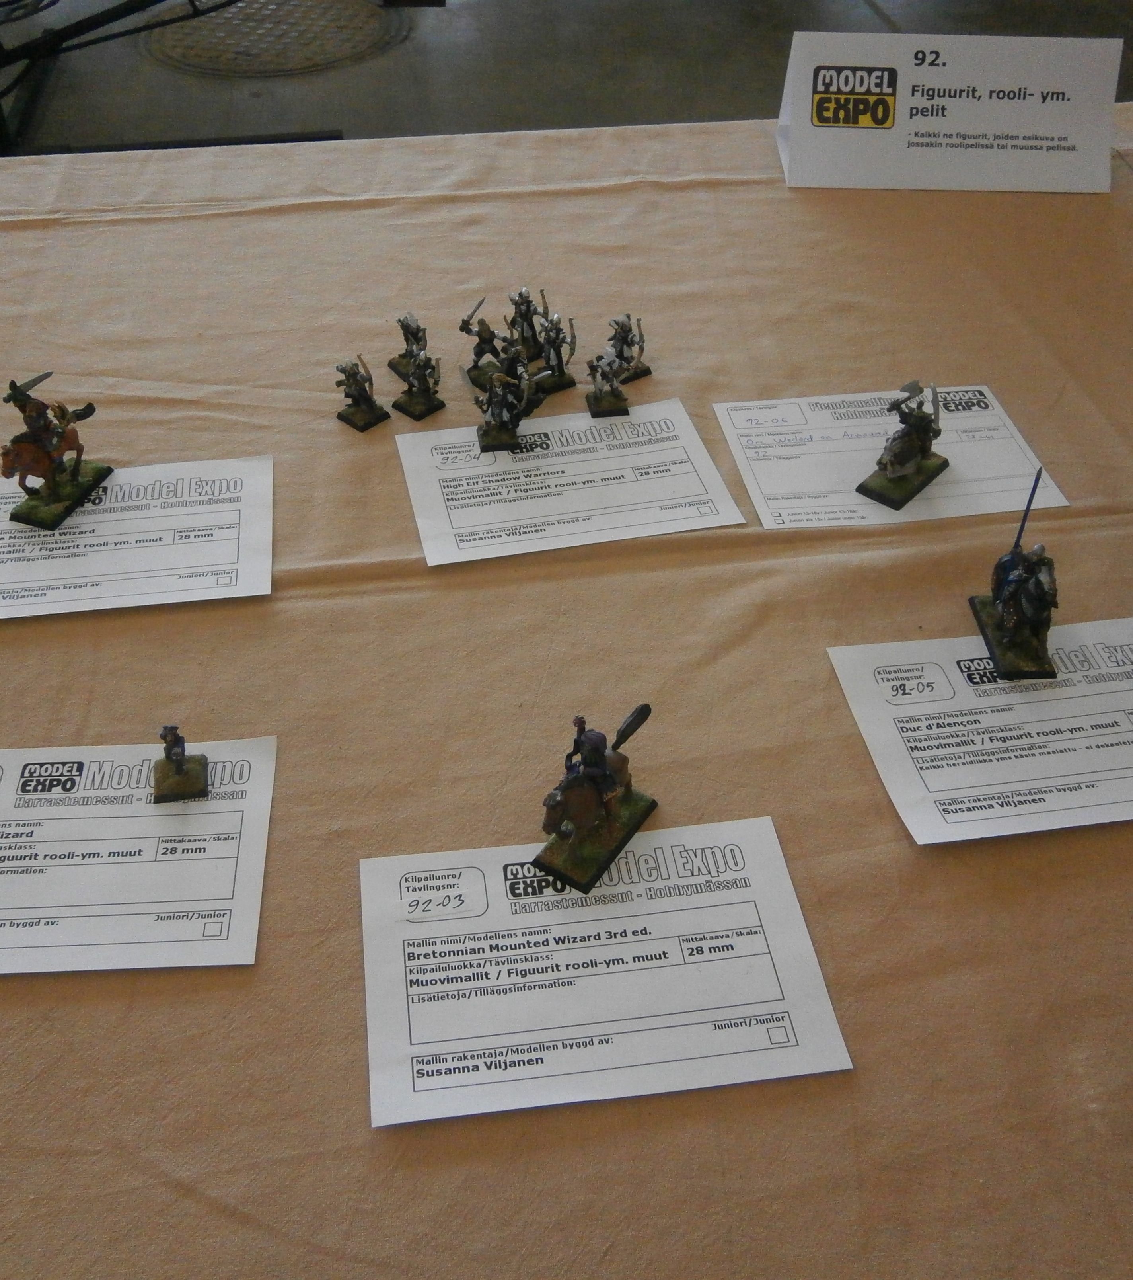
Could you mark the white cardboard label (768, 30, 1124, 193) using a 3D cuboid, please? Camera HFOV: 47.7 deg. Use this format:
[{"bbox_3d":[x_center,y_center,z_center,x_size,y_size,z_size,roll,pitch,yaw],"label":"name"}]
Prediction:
[{"bbox_3d":[0.252,-0.354,0.843,0.211,0.083,0.084,1,45,-1],"label":"white cardboard label"}]

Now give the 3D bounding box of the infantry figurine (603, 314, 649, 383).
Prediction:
[{"bbox_3d":[0.034,-0.160,0.687,0.024,0.035,0.022,-20,49,-21],"label":"infantry figurine"}]

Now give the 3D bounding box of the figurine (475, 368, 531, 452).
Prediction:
[{"bbox_3d":[-0.032,-0.114,0.623,0.027,0.040,0.021,-3,45,-4],"label":"figurine"}]

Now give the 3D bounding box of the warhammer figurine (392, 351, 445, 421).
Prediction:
[{"bbox_3d":[-0.075,-0.131,0.644,0.021,0.033,0.021,31,52,27],"label":"warhammer figurine"}]

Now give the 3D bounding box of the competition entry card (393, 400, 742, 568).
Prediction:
[{"bbox_3d":[-0.001,-0.080,0.614,0.149,0.004,0.101,-9,46,-11],"label":"competition entry card"}]

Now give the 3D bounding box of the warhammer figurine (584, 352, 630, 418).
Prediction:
[{"bbox_3d":[0.022,-0.135,0.662,0.023,0.034,0.022,-4,45,-6],"label":"warhammer figurine"}]

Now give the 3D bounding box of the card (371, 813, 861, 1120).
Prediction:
[{"bbox_3d":[0.009,0.105,0.428,0.149,0.004,0.101,-5,45,-6],"label":"card"}]

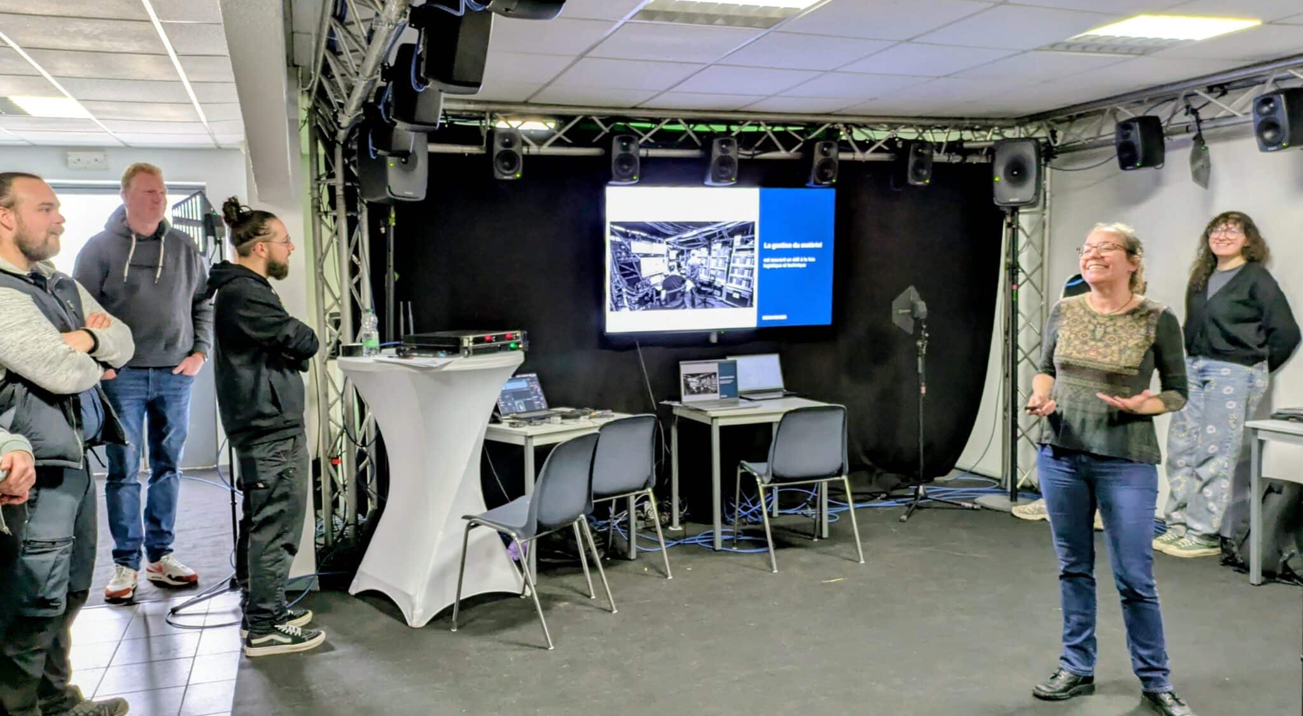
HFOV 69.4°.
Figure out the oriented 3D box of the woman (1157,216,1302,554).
[{"bbox_3d":[3.008,0.141,4.911,0.520,1.720,0.400,4,7,43],"label":"woman"}]

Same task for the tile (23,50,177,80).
[{"bbox_3d":[-2.494,-1.355,4.328,0.600,0.025,0.600,-3,6,-21],"label":"tile"}]

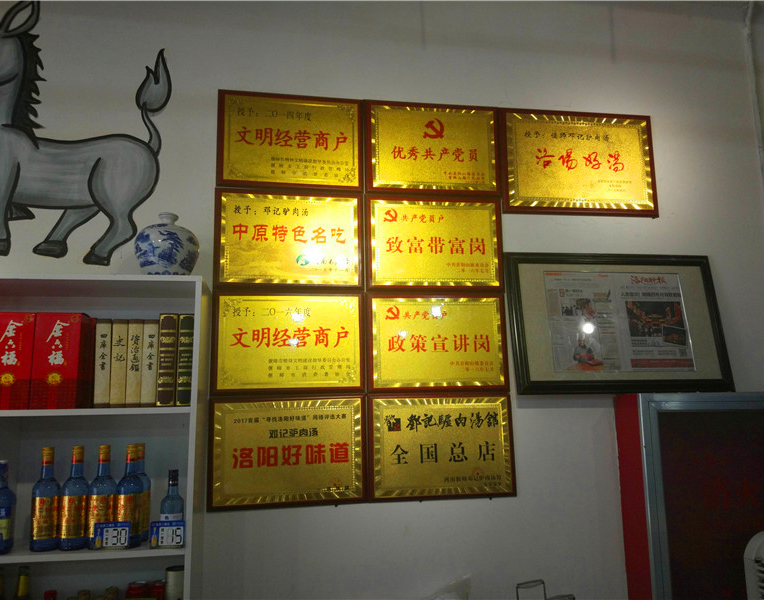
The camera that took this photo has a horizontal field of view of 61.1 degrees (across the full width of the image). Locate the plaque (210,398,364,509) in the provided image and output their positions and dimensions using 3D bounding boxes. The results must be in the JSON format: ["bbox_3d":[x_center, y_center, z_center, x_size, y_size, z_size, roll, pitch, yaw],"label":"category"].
[{"bbox_3d":[-0.299,0.489,2.091,0.500,0.343,0.020,0,-8,-9],"label":"plaque"}]

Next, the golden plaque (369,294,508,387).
[{"bbox_3d":[0.194,0.151,2.220,0.498,0.339,0.020,1,-10,-10],"label":"golden plaque"}]

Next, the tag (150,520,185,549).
[{"bbox_3d":[-0.564,0.619,1.714,0.086,0.070,0.020,1,-18,-10],"label":"tag"}]

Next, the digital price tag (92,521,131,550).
[{"bbox_3d":[-0.701,0.615,1.692,0.086,0.068,0.020,1,-18,-10],"label":"digital price tag"}]

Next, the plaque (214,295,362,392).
[{"bbox_3d":[-0.304,0.145,2.140,0.500,0.339,0.020,0,-8,-9],"label":"plaque"}]

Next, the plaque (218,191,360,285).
[{"bbox_3d":[-0.309,-0.199,2.195,0.502,0.353,0.020,1,-10,-10],"label":"plaque"}]

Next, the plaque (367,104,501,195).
[{"bbox_3d":[0.183,-0.538,2.320,0.496,0.337,0.020,0,-8,-9],"label":"plaque"}]

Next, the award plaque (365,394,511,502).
[{"bbox_3d":[0.201,0.490,2.162,0.501,0.339,0.020,1,-10,-10],"label":"award plaque"}]

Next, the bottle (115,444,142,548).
[{"bbox_3d":[-0.698,0.544,1.797,0.072,0.268,0.072,2,-8,-21],"label":"bottle"}]

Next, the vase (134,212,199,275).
[{"bbox_3d":[-0.653,-0.153,1.968,0.189,0.226,0.189,1,-10,-10],"label":"vase"}]

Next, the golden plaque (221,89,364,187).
[{"bbox_3d":[-0.315,-0.549,2.256,0.500,0.349,0.020,1,-10,-10],"label":"golden plaque"}]

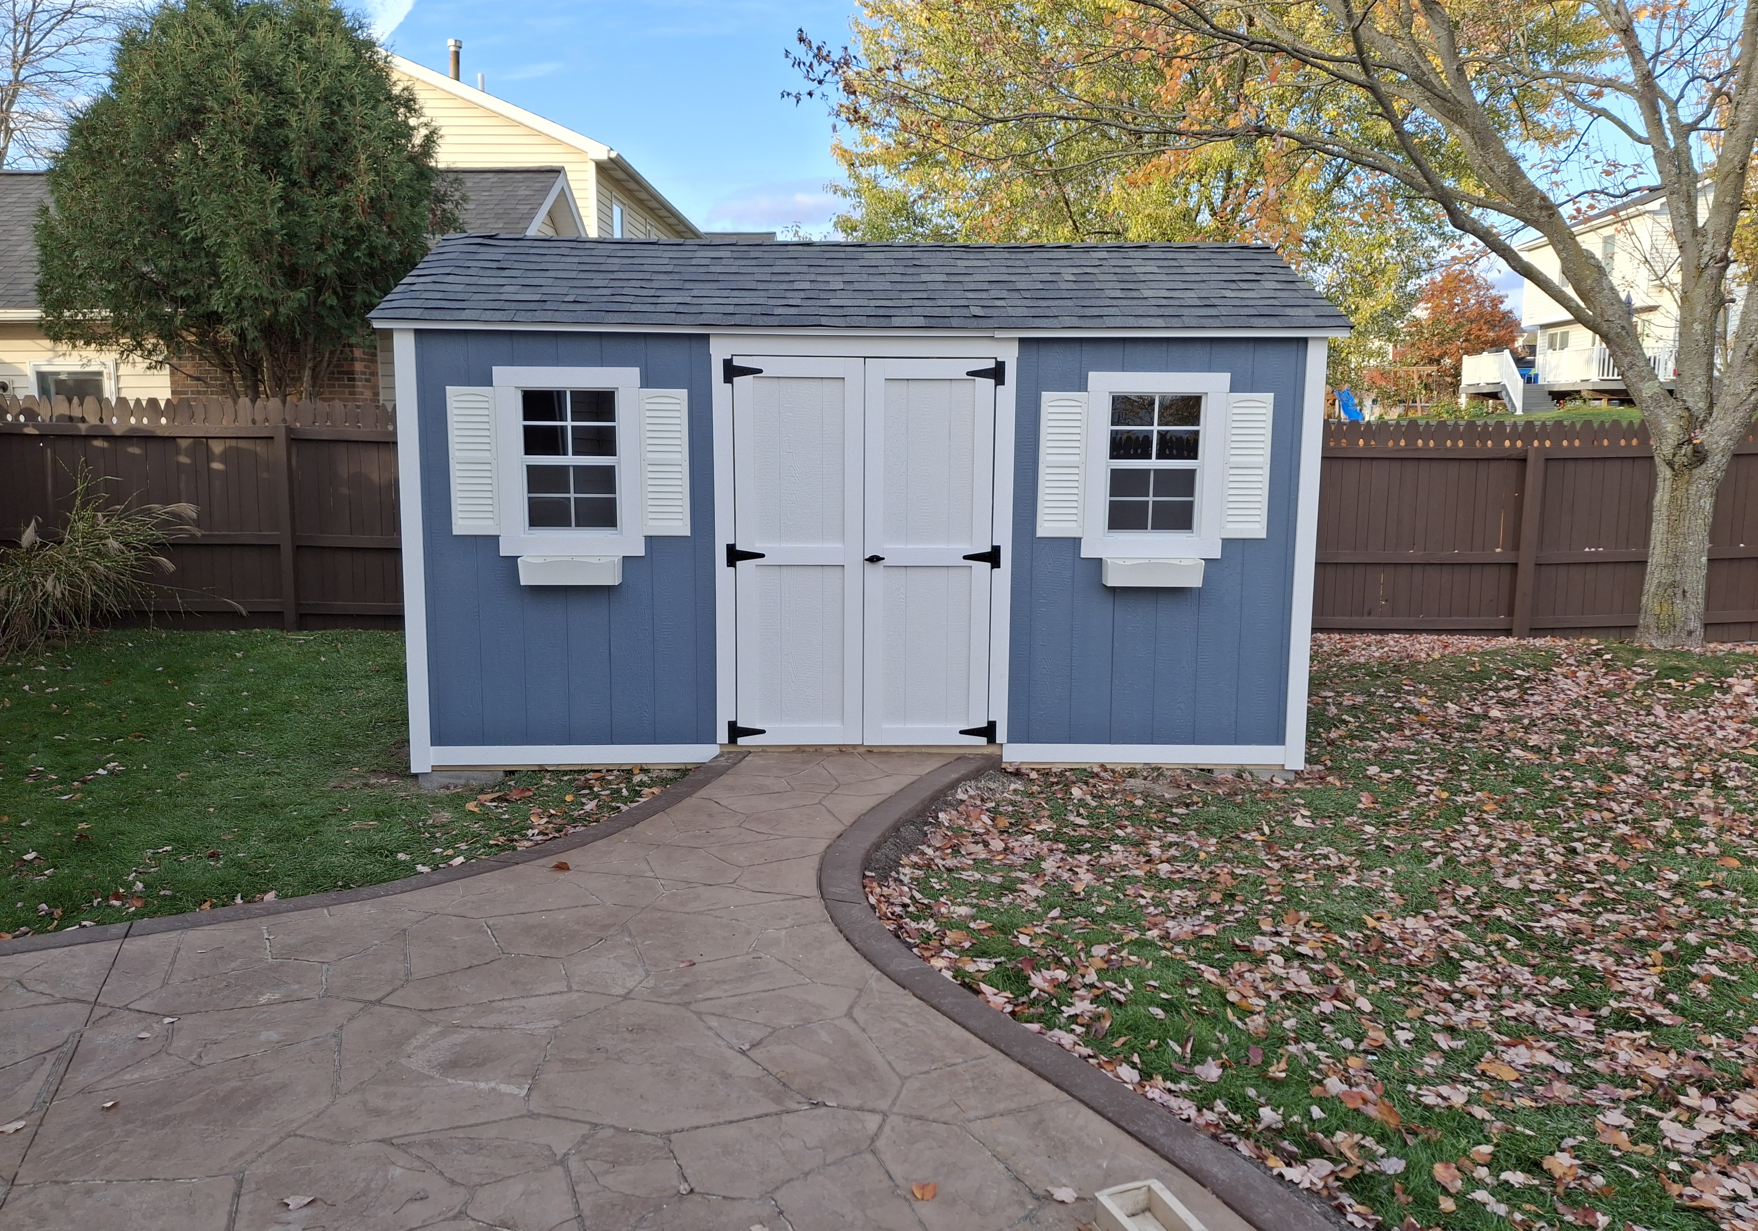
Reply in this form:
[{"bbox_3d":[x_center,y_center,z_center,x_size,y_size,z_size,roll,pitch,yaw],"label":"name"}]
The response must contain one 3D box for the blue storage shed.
[{"bbox_3d":[-0.103,-0.708,7.089,4.490,2.670,2.480,0,8,-2],"label":"blue storage shed"}]

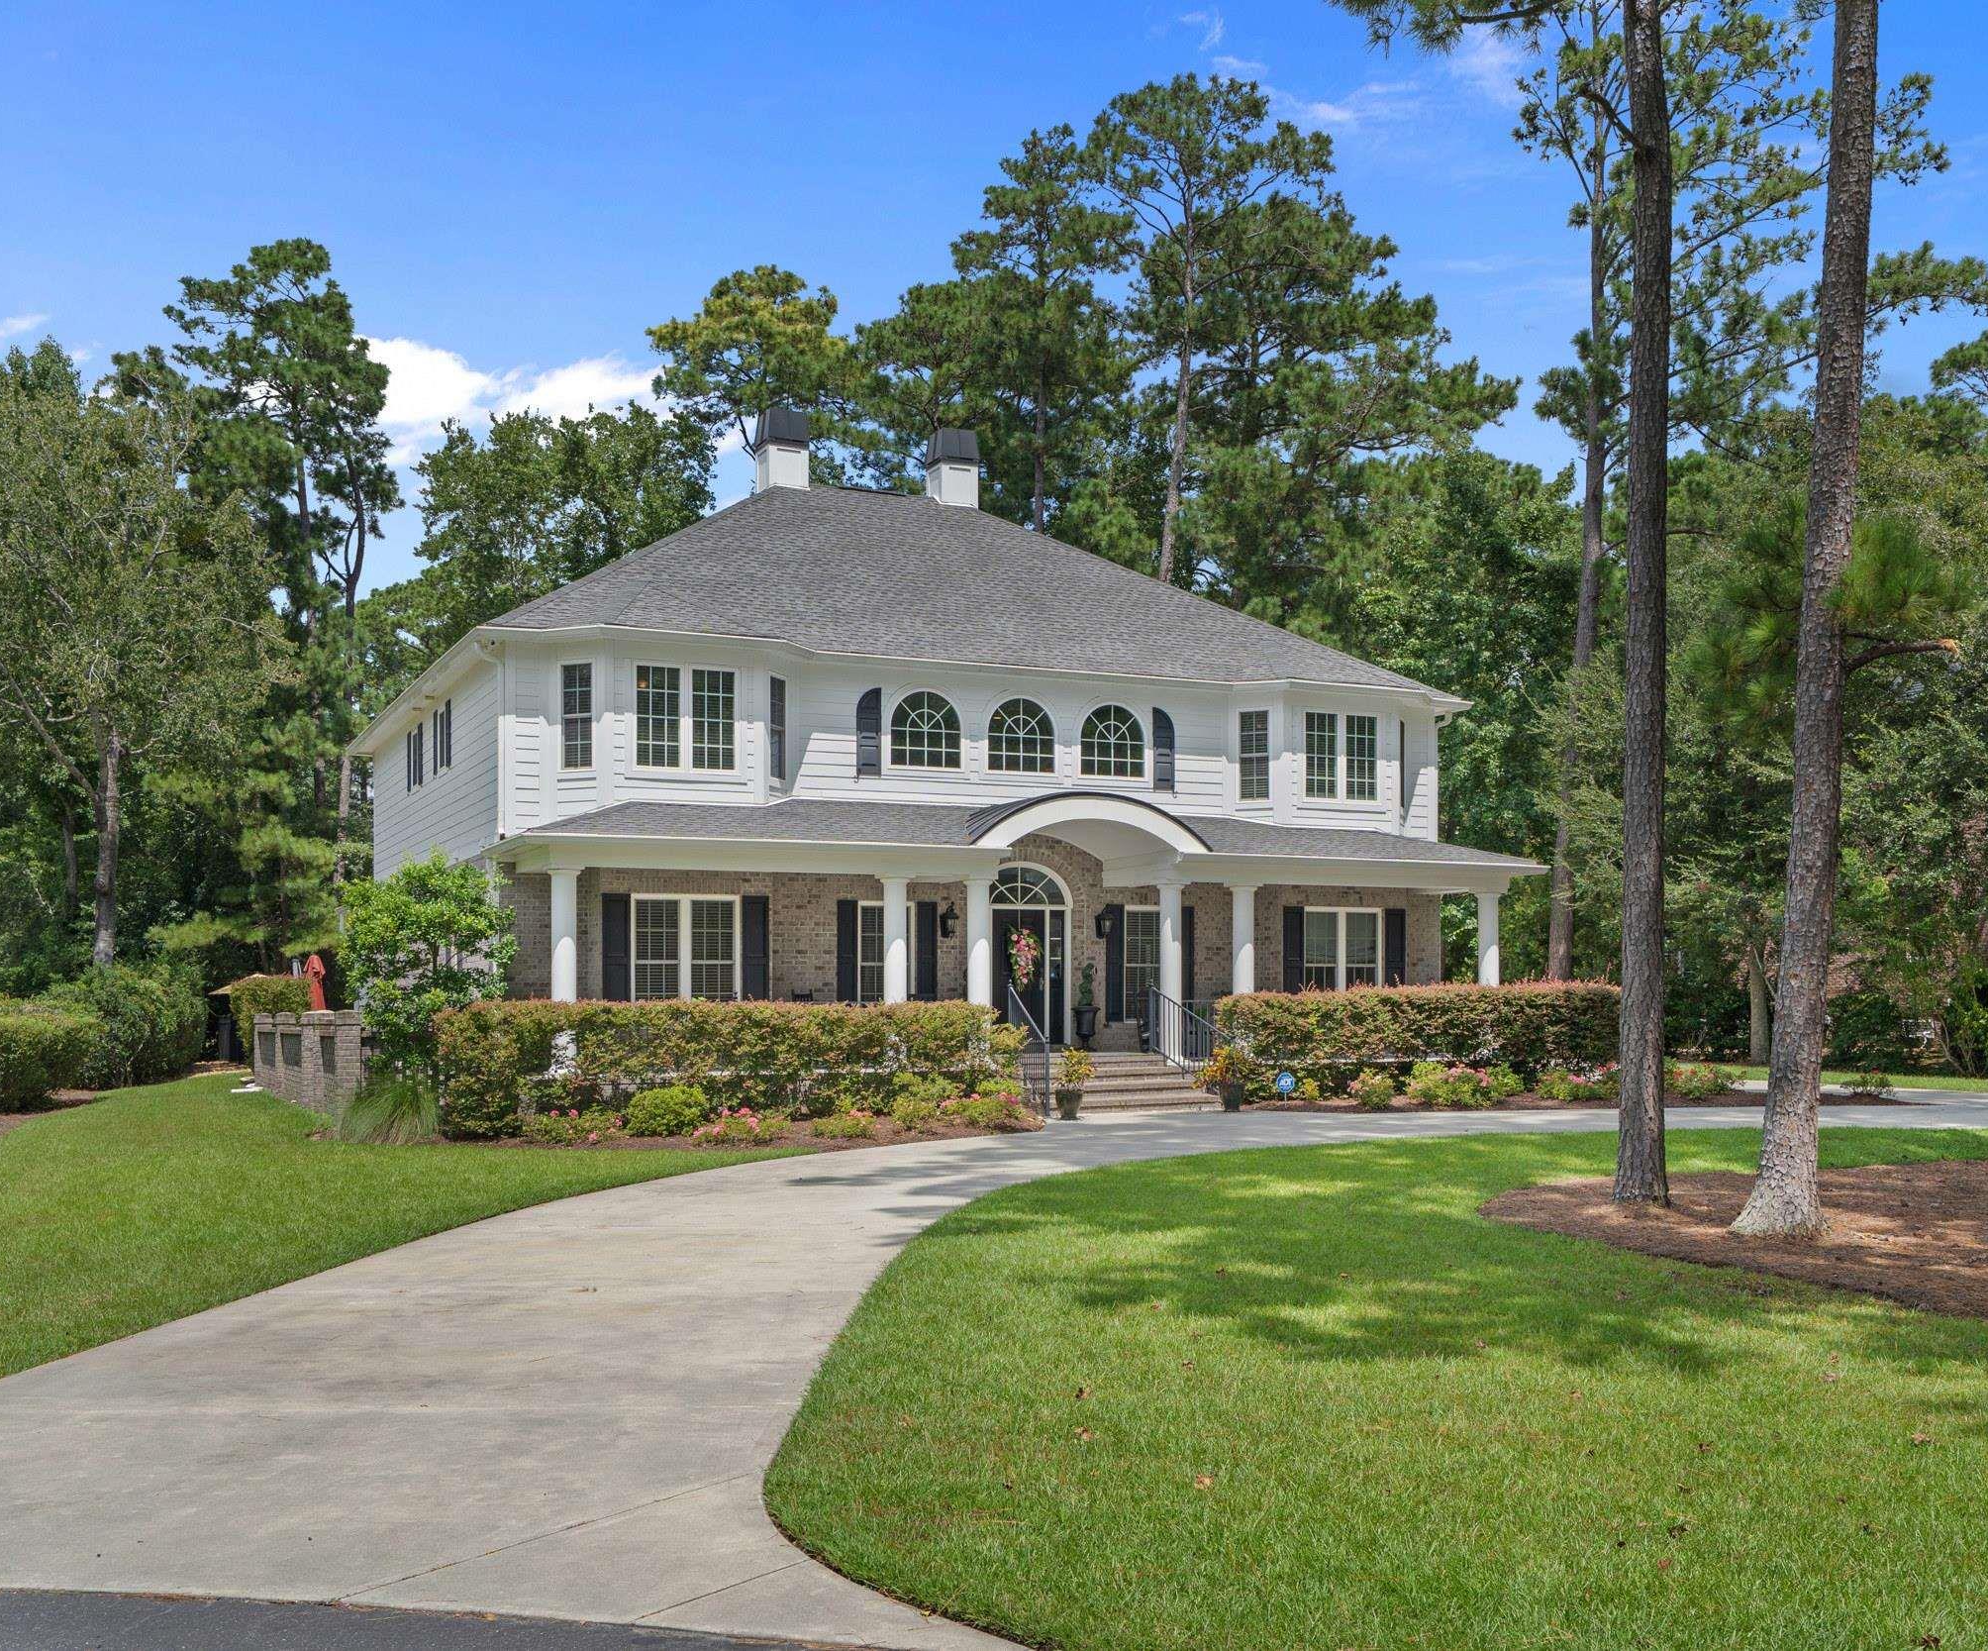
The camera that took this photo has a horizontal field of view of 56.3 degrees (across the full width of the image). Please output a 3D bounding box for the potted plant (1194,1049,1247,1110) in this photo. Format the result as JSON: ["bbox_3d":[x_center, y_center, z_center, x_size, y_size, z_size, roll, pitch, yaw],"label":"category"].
[{"bbox_3d":[3.196,3.572,26.000,0.680,0.840,0.640,0,-4,0],"label":"potted plant"}]

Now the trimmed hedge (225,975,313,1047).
[{"bbox_3d":[-14.416,4.044,37.000,1.800,2.100,1.600,2,-4,-26],"label":"trimmed hedge"}]

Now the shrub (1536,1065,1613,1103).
[{"bbox_3d":[8.700,3.849,27.700,1.200,0.580,0.950,2,-4,-26],"label":"shrub"}]

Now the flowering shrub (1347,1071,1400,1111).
[{"bbox_3d":[5.391,3.765,26.400,0.720,0.580,0.660,0,-4,0],"label":"flowering shrub"}]

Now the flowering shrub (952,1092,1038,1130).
[{"bbox_3d":[0.000,3.590,23.300,1.000,0.430,0.800,1,-3,-24],"label":"flowering shrub"}]

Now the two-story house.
[{"bbox_3d":[-1.700,-1.500,32.400,16.400,12.000,14.300,2,-4,-26],"label":"two-story house"}]

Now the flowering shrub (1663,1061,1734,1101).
[{"bbox_3d":[10.612,3.876,28.100,1.100,0.580,0.950,2,-4,-26],"label":"flowering shrub"}]

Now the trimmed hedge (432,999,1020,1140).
[{"bbox_3d":[-3.180,2.950,23.000,7.100,1.500,1.050,2,-4,-26],"label":"trimmed hedge"}]

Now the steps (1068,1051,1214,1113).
[{"bbox_3d":[1.680,3.530,25.500,2.400,0.800,1.350,1,-3,-24],"label":"steps"}]

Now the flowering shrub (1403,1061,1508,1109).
[{"bbox_3d":[6.580,3.700,26.500,1.300,0.640,0.950,1,-3,-24],"label":"flowering shrub"}]

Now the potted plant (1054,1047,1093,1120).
[{"bbox_3d":[1.055,3.390,24.400,0.480,0.940,0.480,0,-3,0],"label":"potted plant"}]

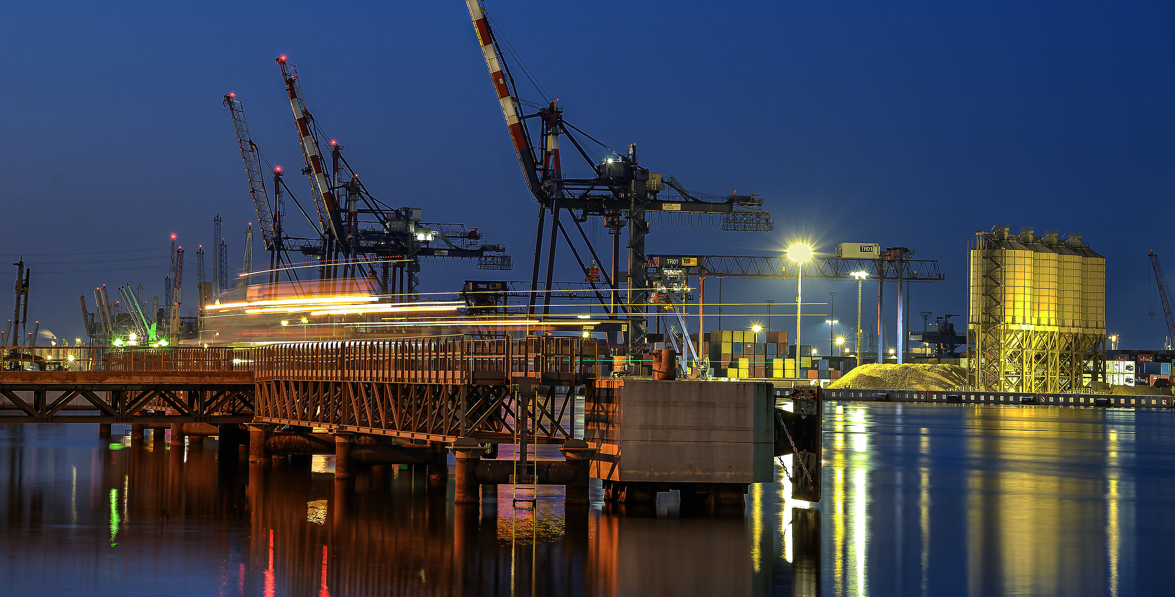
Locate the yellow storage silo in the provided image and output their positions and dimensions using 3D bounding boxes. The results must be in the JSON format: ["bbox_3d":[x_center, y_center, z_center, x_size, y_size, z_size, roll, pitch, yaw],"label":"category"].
[{"bbox_3d":[96.134,2.866,711.203,13.500,35.000,56.000,0,-2,30],"label":"yellow storage silo"}]

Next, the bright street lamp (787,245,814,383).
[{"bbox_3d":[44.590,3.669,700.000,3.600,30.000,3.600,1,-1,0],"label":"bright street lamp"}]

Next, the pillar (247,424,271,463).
[{"bbox_3d":[-11.948,5.266,121.200,0.760,1.430,0.740,1,-1,-14],"label":"pillar"}]

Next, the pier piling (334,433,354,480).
[{"bbox_3d":[-7.526,4.892,102.800,0.640,1.440,0.640,1,-1,-14],"label":"pier piling"}]

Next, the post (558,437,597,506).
[{"bbox_3d":[-0.234,4.455,85.000,0.850,1.660,0.800,1,-1,-14],"label":"post"}]

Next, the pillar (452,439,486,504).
[{"bbox_3d":[-3.034,4.384,84.300,0.820,1.640,0.780,1,-1,-14],"label":"pillar"}]

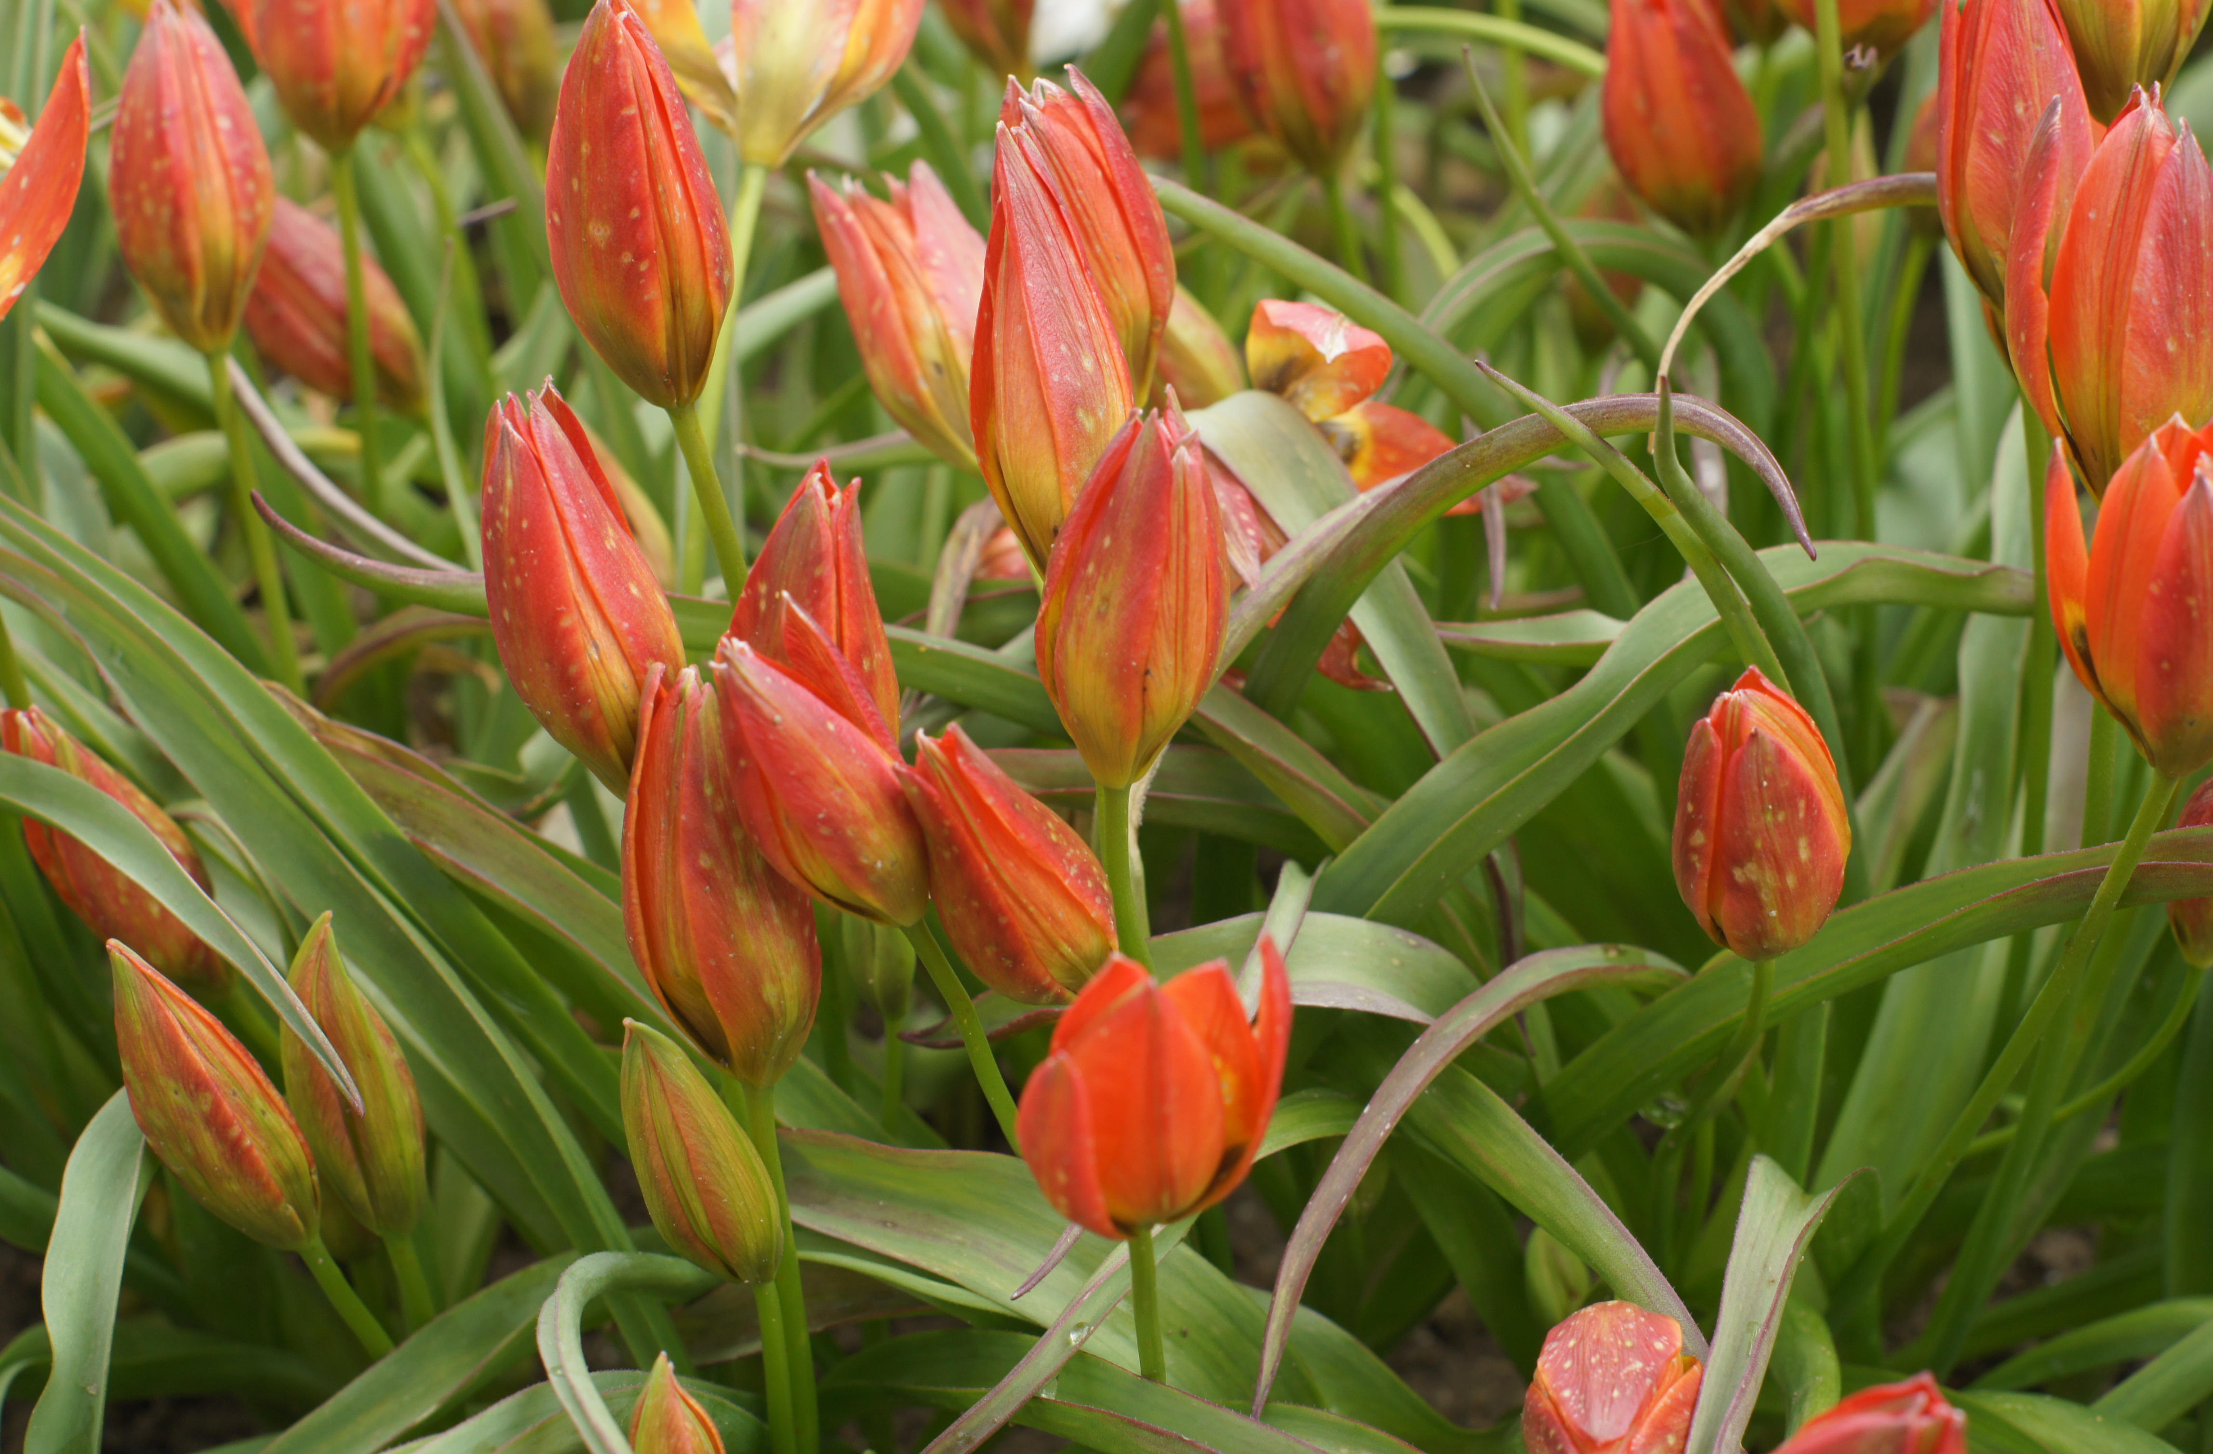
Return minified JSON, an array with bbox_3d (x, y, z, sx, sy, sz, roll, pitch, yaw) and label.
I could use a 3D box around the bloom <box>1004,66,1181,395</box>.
[{"bbox_3d":[-0.002,-0.088,0.830,0.028,0.061,0.028,-14,20,1],"label":"bloom"}]

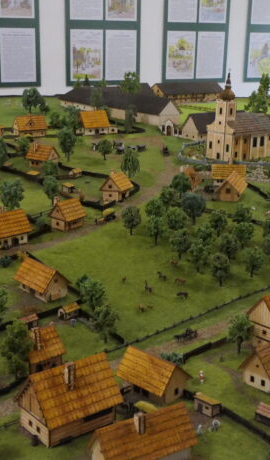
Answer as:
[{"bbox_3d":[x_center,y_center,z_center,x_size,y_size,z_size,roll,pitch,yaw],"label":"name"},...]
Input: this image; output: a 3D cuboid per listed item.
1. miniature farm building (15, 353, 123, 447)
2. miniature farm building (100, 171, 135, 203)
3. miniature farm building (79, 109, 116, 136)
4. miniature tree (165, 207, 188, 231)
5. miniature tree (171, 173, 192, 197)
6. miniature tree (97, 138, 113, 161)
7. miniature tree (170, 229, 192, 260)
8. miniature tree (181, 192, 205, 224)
[{"bbox_3d":[-0.108,0.264,1.034,0.143,0.119,0.105,-11,20,-38],"label":"miniature farm building"},{"bbox_3d":[-0.074,-0.173,2.533,0.092,0.104,0.129,7,18,19],"label":"miniature farm building"},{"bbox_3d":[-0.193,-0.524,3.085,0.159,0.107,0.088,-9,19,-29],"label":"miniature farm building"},{"bbox_3d":[0.123,-0.025,1.874,0.071,0.086,0.071,1,17,0],"label":"miniature tree"},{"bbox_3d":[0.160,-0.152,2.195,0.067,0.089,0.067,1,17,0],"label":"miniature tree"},{"bbox_3d":[-0.112,-0.297,2.345,0.056,0.076,0.056,1,19,0],"label":"miniature tree"},{"bbox_3d":[0.108,0.035,1.470,0.048,0.072,0.048,1,19,0],"label":"miniature tree"},{"bbox_3d":[0.225,-0.083,2.430,0.085,0.121,0.085,1,17,0],"label":"miniature tree"}]

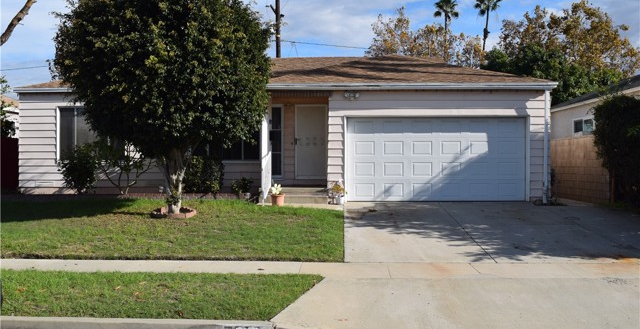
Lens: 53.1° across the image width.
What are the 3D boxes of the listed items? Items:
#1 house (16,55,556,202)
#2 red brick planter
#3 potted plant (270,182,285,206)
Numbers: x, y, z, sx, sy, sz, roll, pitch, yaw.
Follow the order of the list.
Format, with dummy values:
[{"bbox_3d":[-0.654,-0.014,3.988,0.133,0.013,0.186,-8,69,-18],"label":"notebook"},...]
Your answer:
[{"bbox_3d":[-1.150,-1.200,21.050,14.500,4.300,10.000,0,0,3],"label":"house"},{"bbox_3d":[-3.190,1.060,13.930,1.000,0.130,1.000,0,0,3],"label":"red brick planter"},{"bbox_3d":[-1.020,0.745,15.550,0.350,0.550,0.350,0,0,3],"label":"potted plant"}]

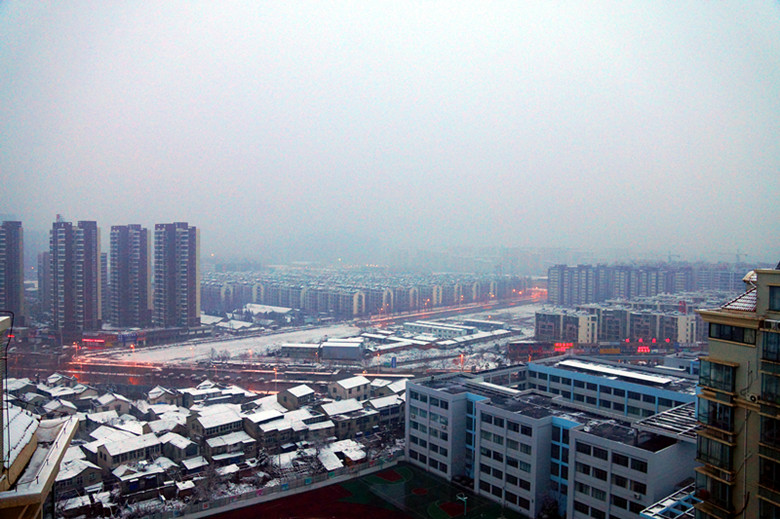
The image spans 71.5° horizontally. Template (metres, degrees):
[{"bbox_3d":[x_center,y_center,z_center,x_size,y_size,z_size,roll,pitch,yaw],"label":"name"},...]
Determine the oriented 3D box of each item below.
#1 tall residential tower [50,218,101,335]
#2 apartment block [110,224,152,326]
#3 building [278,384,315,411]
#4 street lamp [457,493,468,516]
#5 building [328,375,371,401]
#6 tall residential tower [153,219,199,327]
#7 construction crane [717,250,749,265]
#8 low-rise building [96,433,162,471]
[{"bbox_3d":[-184.780,11.740,319.110,26.500,68.150,17.000,0,1,-30],"label":"tall residential tower"},{"bbox_3d":[-177.570,11.190,371.120,24.500,69.070,17.000,0,1,-30],"label":"apartment block"},{"bbox_3d":[-31.830,47.650,184.400,9.800,8.000,7.500,2,2,40],"label":"building"},{"bbox_3d":[15.090,51.590,114.020,1.800,4.050,2.300,-1,2,-39],"label":"street lamp"},{"bbox_3d":[-14.670,47.450,198.050,8.900,8.100,12.600,2,2,40],"label":"building"},{"bbox_3d":[-132.610,11.520,335.110,25.000,67.800,17.000,0,1,-30],"label":"tall residential tower"},{"bbox_3d":[493.320,10.300,780.530,42.000,48.000,3.000,1,1,10],"label":"construction crane"},{"bbox_3d":[-66.560,49.310,138.740,8.300,6.100,12.200,2,2,43],"label":"low-rise building"}]

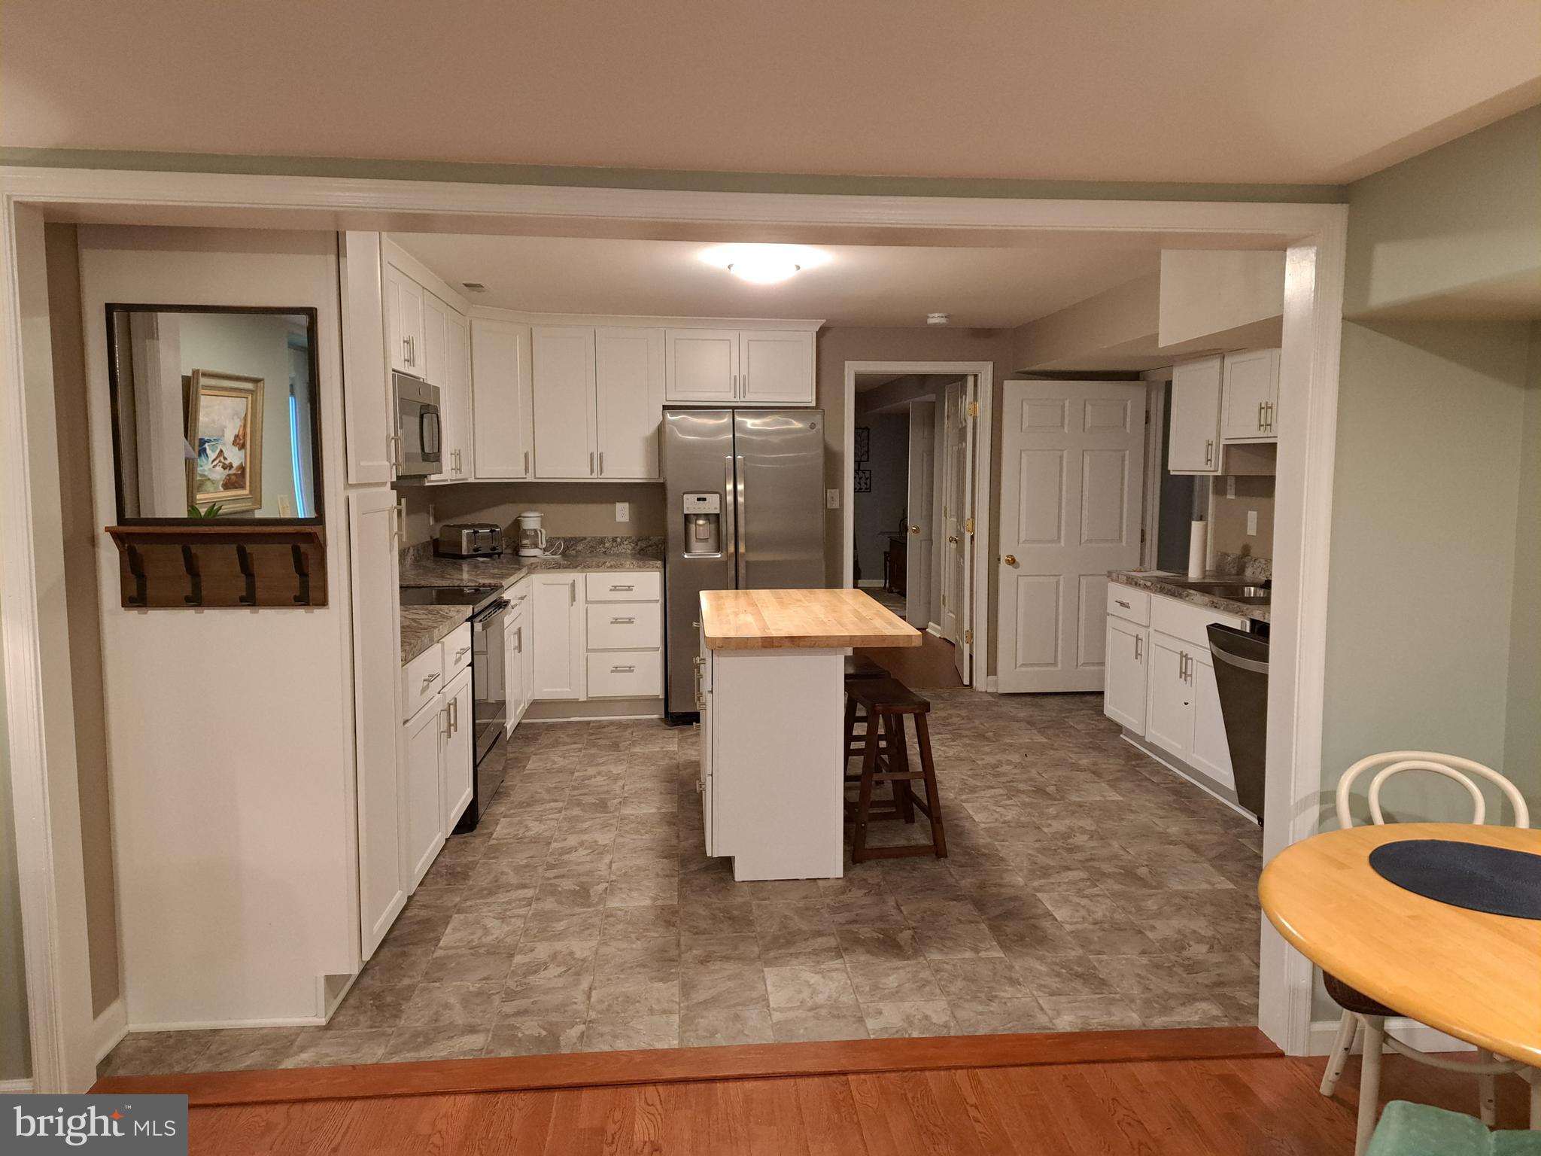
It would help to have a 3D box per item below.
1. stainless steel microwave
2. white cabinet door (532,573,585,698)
[{"bbox_3d":[-1.669,-0.640,4.561,0.380,0.405,0.760,0,6,-5],"label":"stainless steel microwave"},{"bbox_3d":[-1.214,0.342,6.141,0.292,0.720,0.022,0,6,-5],"label":"white cabinet door"}]

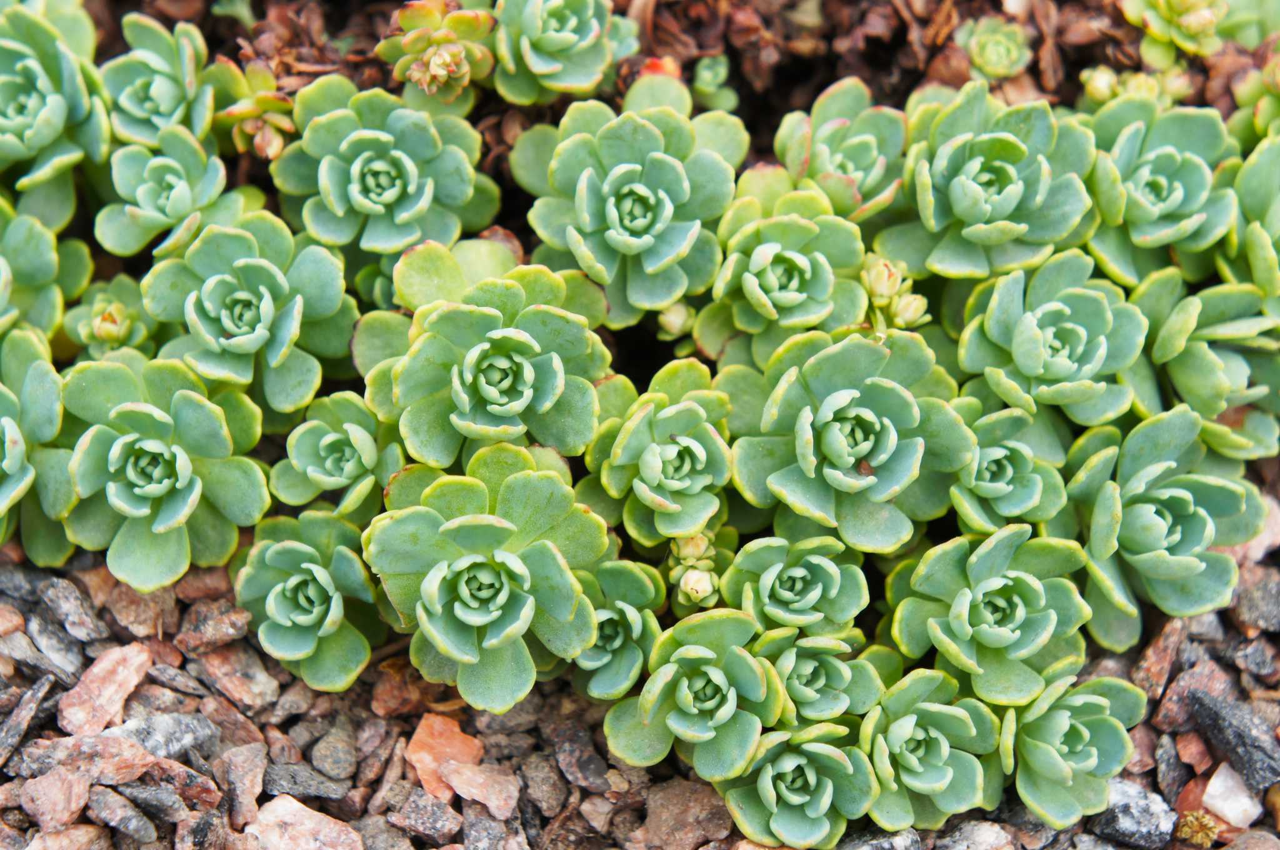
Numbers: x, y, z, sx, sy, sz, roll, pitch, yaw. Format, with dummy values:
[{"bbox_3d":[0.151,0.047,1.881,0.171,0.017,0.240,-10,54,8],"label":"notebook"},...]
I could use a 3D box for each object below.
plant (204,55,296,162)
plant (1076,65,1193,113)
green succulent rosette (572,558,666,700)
[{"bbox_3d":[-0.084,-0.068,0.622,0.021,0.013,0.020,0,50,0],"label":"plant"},{"bbox_3d":[0.107,-0.072,0.628,0.025,0.013,0.016,0,50,0],"label":"plant"},{"bbox_3d":[-0.005,0.038,0.536,0.020,0.014,0.024,0,50,0],"label":"green succulent rosette"}]

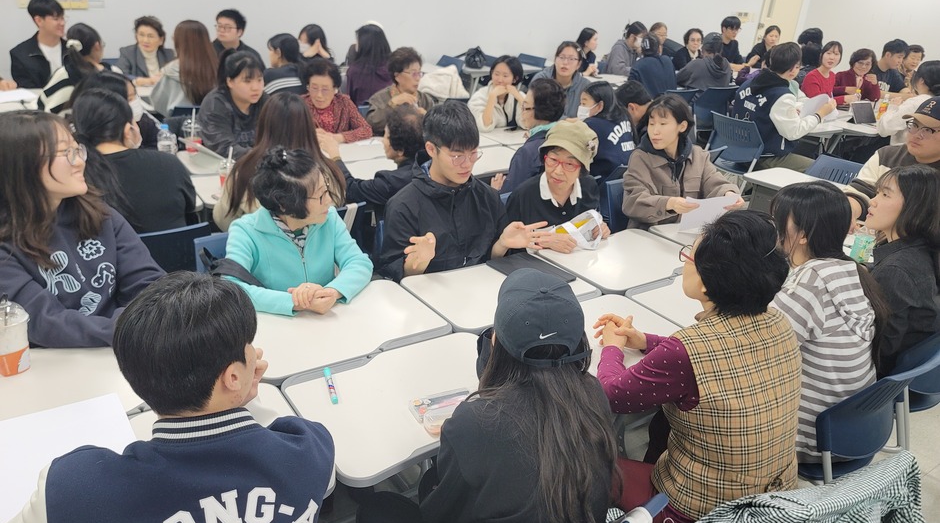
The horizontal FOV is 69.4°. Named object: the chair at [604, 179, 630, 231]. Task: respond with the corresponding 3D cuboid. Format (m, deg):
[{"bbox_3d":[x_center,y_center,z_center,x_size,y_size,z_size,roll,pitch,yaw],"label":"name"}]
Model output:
[{"bbox_3d":[0.912,0.038,3.281,0.480,0.800,0.540,-11,29,-30],"label":"chair"}]

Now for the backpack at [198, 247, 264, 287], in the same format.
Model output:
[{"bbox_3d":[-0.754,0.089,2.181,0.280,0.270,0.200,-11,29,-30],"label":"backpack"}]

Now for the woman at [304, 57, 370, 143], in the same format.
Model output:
[{"bbox_3d":[-0.797,-0.534,3.815,0.520,1.160,0.660,-3,24,-18],"label":"woman"}]

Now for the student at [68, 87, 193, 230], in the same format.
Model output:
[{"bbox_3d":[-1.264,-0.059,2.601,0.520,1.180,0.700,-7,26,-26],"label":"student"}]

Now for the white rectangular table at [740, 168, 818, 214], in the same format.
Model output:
[{"bbox_3d":[1.865,-0.086,3.886,0.430,0.720,0.610,-11,28,-32],"label":"white rectangular table"}]

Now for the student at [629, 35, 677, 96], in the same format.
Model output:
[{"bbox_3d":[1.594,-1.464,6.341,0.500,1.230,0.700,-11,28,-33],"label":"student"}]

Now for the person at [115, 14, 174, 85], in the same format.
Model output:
[{"bbox_3d":[-2.225,-1.113,4.845,0.500,1.190,0.700,-8,26,-26],"label":"person"}]

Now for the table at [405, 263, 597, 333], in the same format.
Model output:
[{"bbox_3d":[0.078,0.414,2.345,0.580,0.720,0.389,-11,28,-33],"label":"table"}]

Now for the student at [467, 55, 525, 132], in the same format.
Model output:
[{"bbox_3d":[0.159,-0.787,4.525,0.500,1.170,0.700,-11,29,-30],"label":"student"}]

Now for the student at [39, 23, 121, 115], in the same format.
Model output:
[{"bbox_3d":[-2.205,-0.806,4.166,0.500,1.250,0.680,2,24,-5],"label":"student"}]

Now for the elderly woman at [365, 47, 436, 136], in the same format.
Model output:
[{"bbox_3d":[-0.320,-0.721,4.337,0.660,1.210,0.500,20,28,32],"label":"elderly woman"}]

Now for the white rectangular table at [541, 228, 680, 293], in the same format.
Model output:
[{"bbox_3d":[0.577,0.305,2.781,0.620,0.720,0.420,-11,28,-32],"label":"white rectangular table"}]

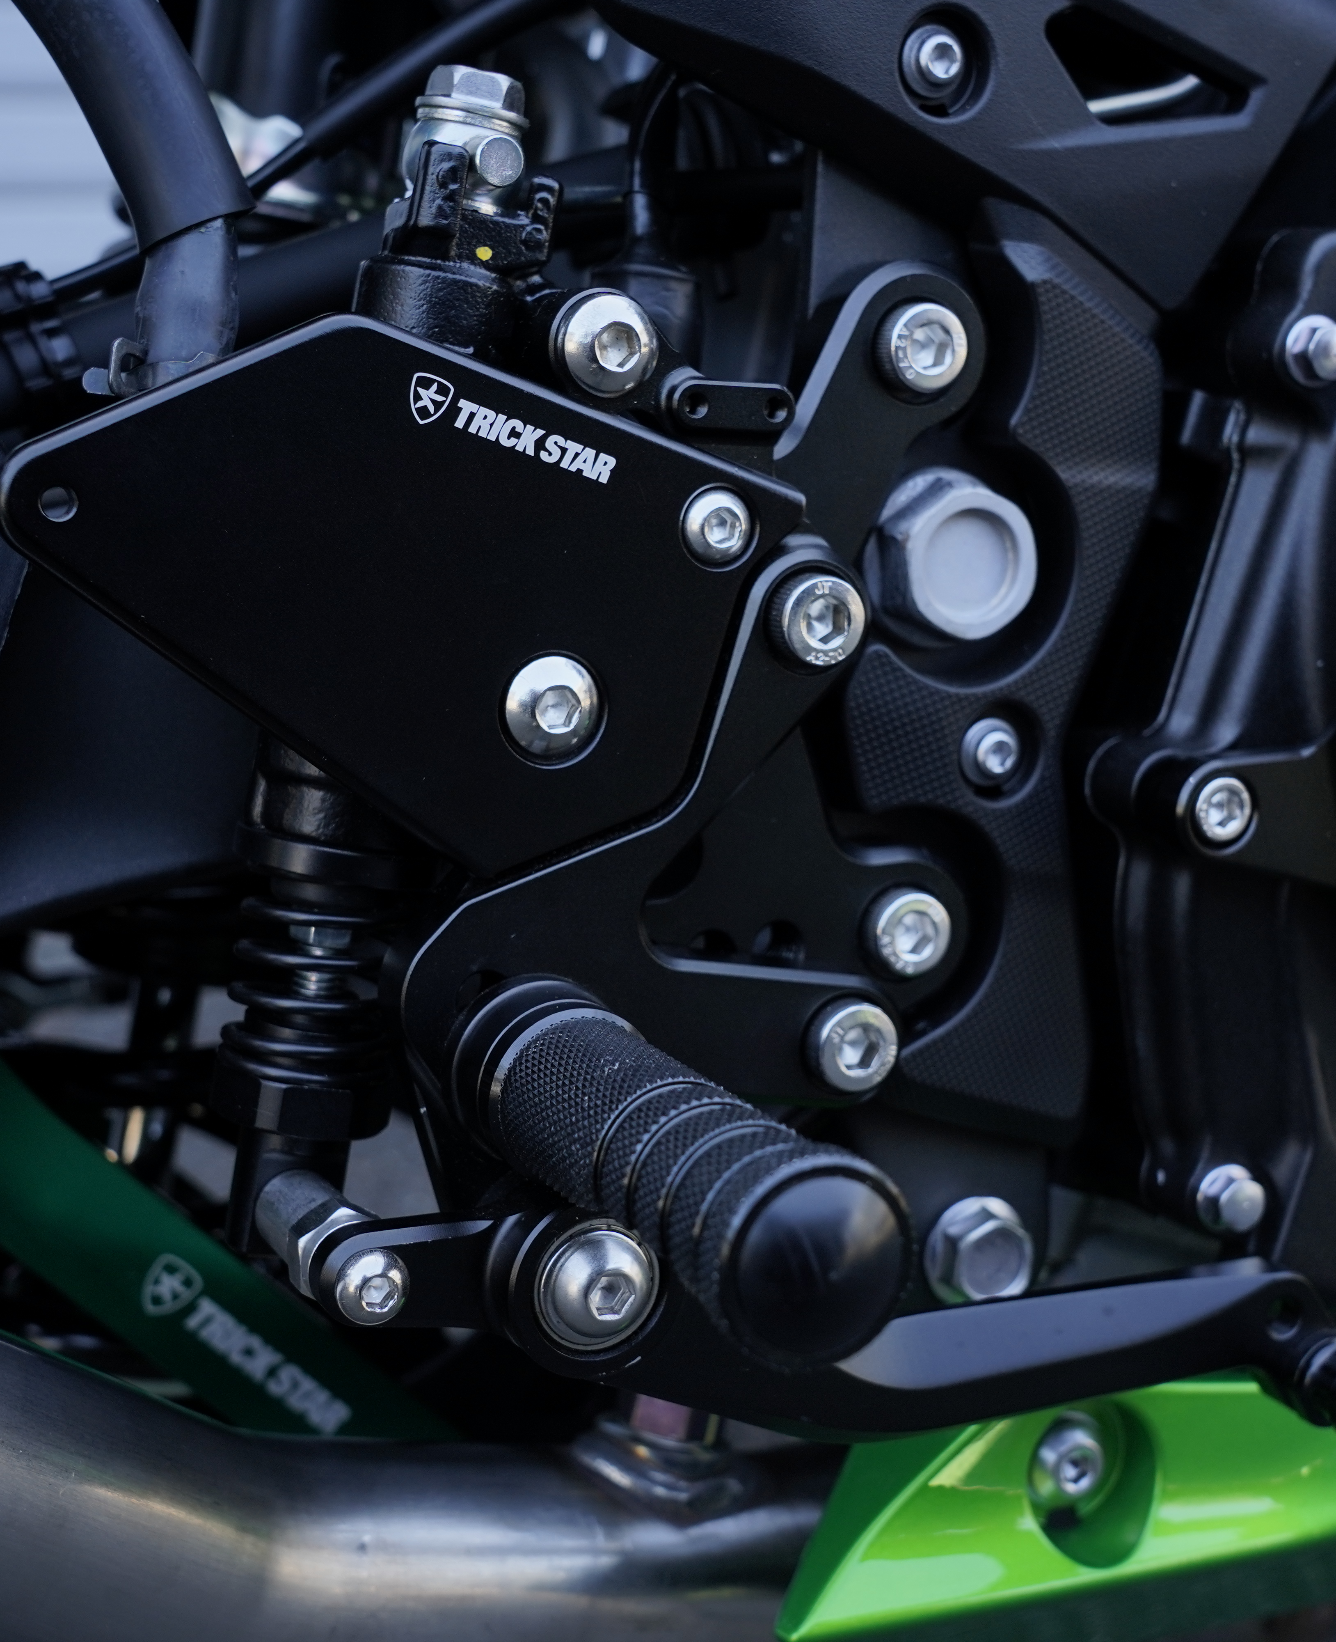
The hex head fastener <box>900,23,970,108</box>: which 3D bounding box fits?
[{"bbox_3d":[0.042,-0.123,0.444,0.012,0.012,0.006,-6,10,-21],"label":"hex head fastener"}]

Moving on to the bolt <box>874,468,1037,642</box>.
[{"bbox_3d":[0.044,-0.040,0.421,0.028,0.028,0.013,-6,10,-21],"label":"bolt"}]

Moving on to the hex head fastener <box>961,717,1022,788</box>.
[{"bbox_3d":[0.052,-0.012,0.446,0.012,0.012,0.006,-6,10,-21],"label":"hex head fastener"}]

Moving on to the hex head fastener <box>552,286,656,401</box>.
[{"bbox_3d":[-0.009,-0.066,0.381,0.015,0.015,0.005,-6,10,-21],"label":"hex head fastener"}]

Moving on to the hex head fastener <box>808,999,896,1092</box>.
[{"bbox_3d":[0.026,0.032,0.398,0.013,0.013,0.009,-6,10,-21],"label":"hex head fastener"}]

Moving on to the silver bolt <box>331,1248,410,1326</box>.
[{"bbox_3d":[-0.041,0.063,0.375,0.011,0.011,0.004,-6,10,-21],"label":"silver bolt"}]

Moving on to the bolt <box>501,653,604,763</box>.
[{"bbox_3d":[-0.017,-0.016,0.382,0.014,0.014,0.005,-6,10,-21],"label":"bolt"}]

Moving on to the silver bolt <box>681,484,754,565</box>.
[{"bbox_3d":[0.006,-0.042,0.386,0.011,0.011,0.004,-6,10,-21],"label":"silver bolt"}]

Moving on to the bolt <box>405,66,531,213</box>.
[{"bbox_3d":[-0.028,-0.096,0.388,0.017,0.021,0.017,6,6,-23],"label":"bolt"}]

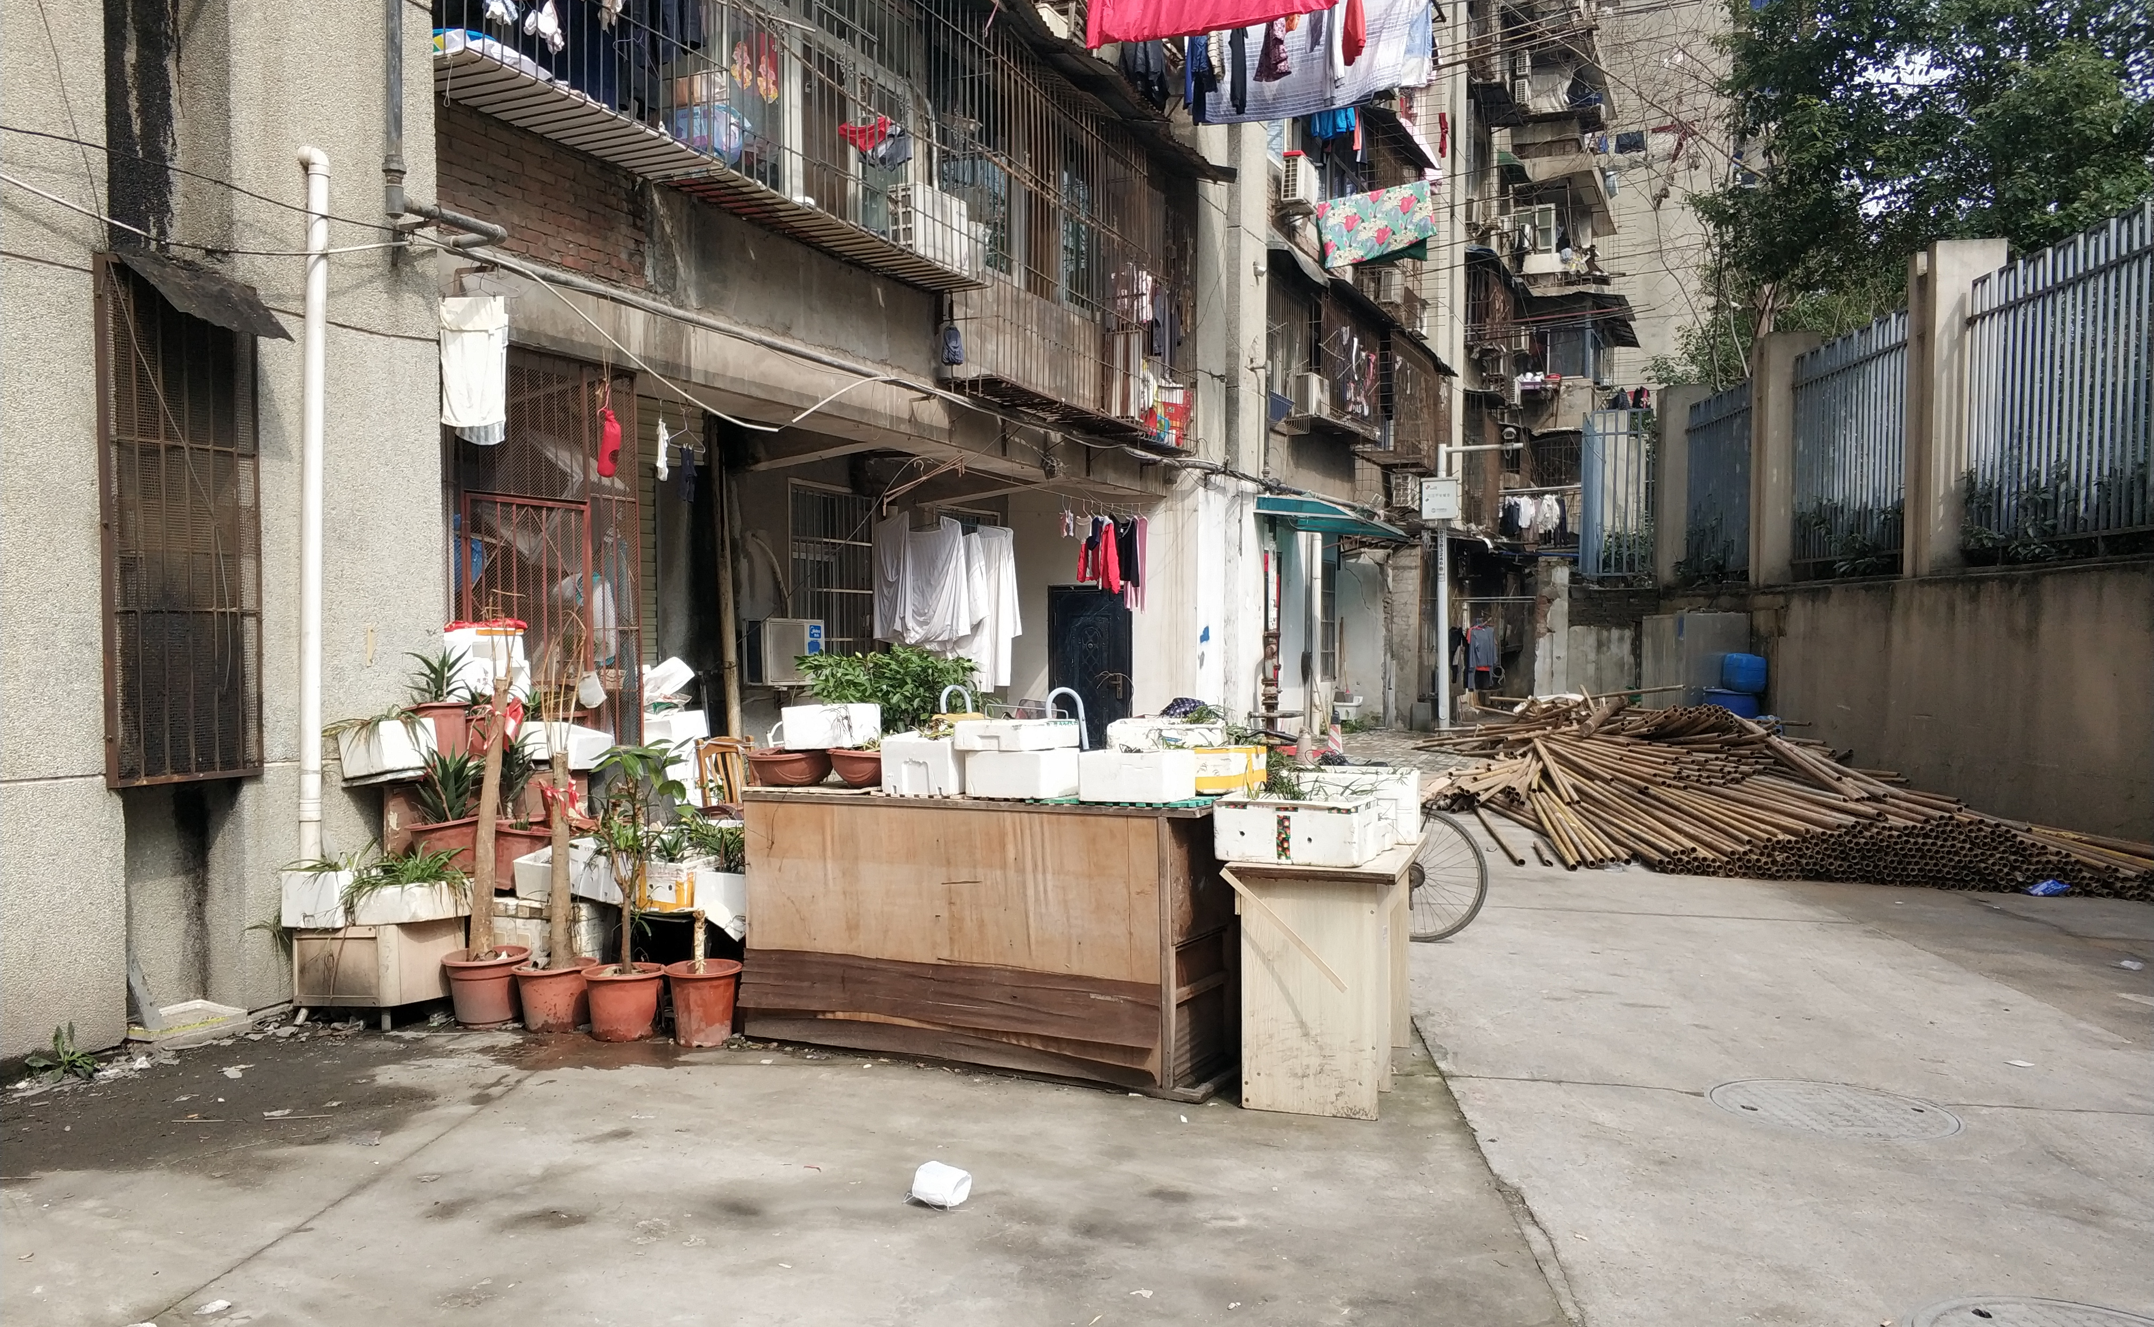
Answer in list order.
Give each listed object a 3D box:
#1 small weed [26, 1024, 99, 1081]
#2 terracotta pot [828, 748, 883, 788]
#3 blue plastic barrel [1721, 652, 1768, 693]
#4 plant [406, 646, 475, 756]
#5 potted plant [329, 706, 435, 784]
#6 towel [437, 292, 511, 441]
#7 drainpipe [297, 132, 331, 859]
[{"bbox_3d":[-3.495,1.337,5.780,0.220,0.150,0.200,0,2,-34],"label":"small weed"},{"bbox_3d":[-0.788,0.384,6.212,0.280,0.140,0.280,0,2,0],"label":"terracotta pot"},{"bbox_3d":[7.157,0.096,18.000,0.460,0.420,0.440,1,1,27],"label":"blue plastic barrel"},{"bbox_3d":[-2.546,0.161,6.700,0.240,0.480,0.240,1,2,25],"label":"plant"},{"bbox_3d":[-2.817,0.331,6.811,0.280,0.290,0.330,1,2,21],"label":"potted plant"},{"bbox_3d":[-2.720,-1.332,7.568,0.320,0.670,0.080,0,2,8],"label":"towel"},{"bbox_3d":[-2.913,-0.341,6.402,0.110,3.241,0.085,2,1,25],"label":"drainpipe"}]

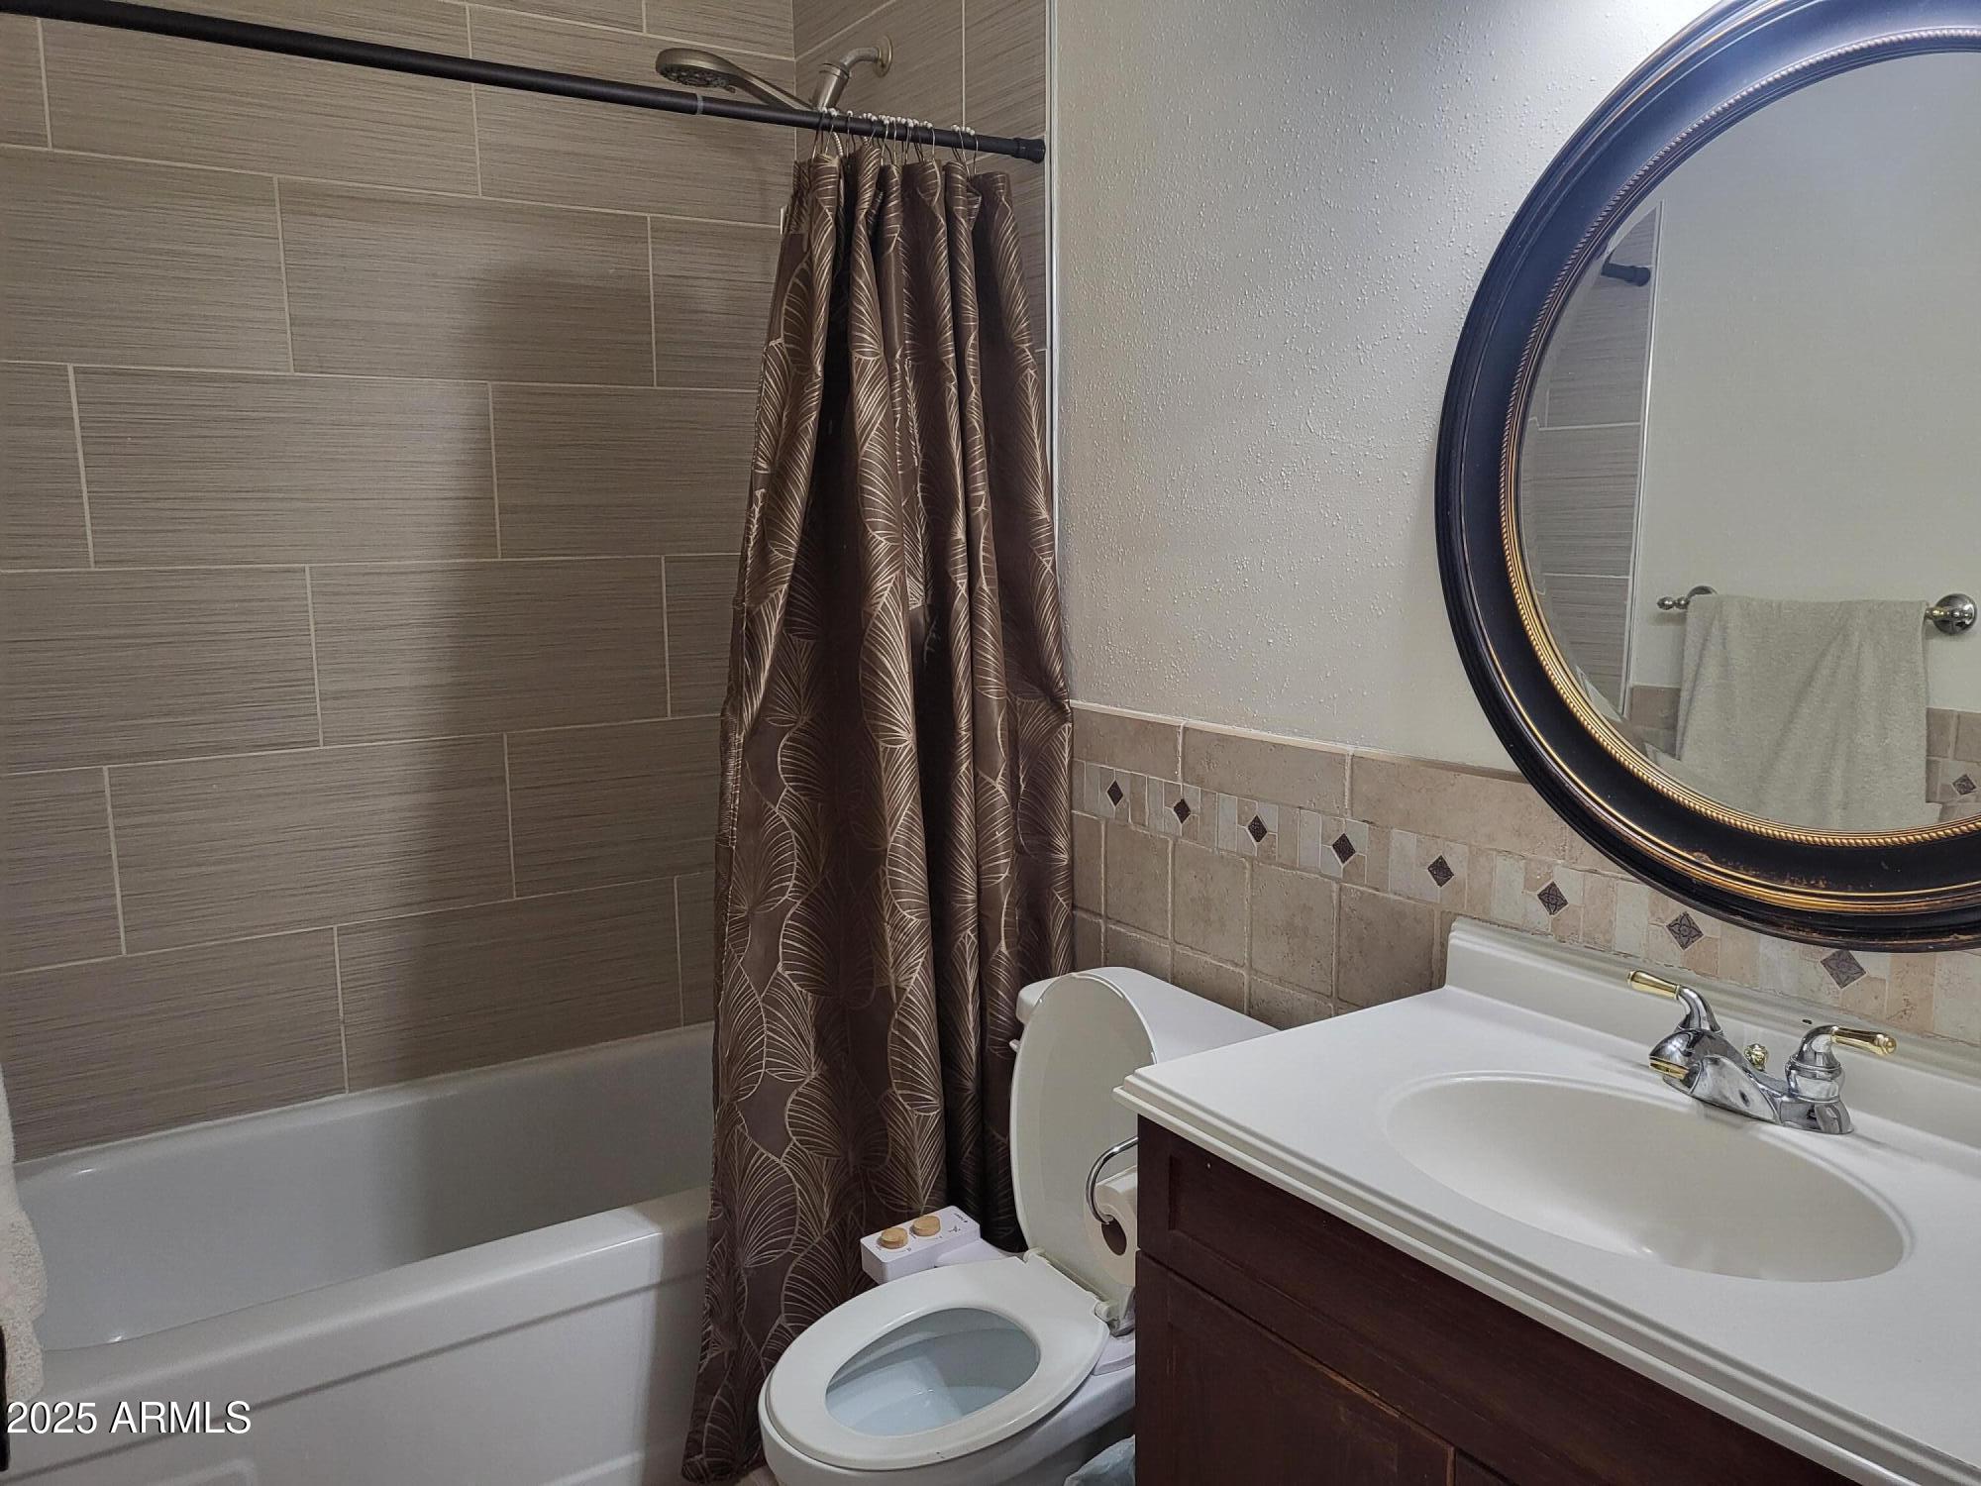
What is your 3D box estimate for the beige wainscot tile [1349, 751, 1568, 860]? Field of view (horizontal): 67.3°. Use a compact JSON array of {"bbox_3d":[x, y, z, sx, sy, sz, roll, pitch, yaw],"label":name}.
[{"bbox_3d":[0.515,0.067,1.660,0.010,0.086,0.296,-6,10,-33],"label":"beige wainscot tile"}]

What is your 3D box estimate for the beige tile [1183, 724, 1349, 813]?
[{"bbox_3d":[0.350,0.033,1.921,0.010,0.084,0.301,-6,10,-33],"label":"beige tile"}]

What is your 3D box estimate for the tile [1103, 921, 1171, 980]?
[{"bbox_3d":[0.217,0.353,2.179,0.010,0.151,0.151,-6,10,-33],"label":"tile"}]

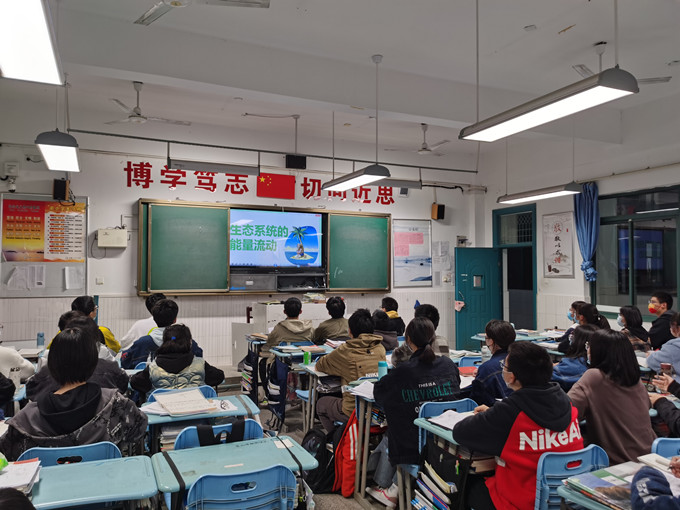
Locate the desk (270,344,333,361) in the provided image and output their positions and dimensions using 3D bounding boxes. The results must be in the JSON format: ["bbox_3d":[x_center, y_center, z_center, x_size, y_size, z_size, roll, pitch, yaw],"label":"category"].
[{"bbox_3d":[-0.363,1.342,5.332,0.610,0.745,0.410,1,-2,-24],"label":"desk"}]

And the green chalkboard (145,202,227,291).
[{"bbox_3d":[-2.177,-0.092,7.724,1.140,1.240,0.050,1,-2,-25],"label":"green chalkboard"}]

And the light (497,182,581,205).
[{"bbox_3d":[2.653,-0.816,7.125,0.300,0.130,1.206,1,-2,-24],"label":"light"}]

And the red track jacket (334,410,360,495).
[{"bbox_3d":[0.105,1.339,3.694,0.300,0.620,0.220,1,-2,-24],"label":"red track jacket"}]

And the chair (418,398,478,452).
[{"bbox_3d":[0.513,1.267,3.227,0.420,0.820,0.480,1,-2,-25],"label":"chair"}]

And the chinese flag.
[{"bbox_3d":[-0.978,-1.073,8.295,0.592,0.368,0.020,1,-2,-24],"label":"chinese flag"}]

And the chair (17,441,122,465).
[{"bbox_3d":[-1.244,1.232,2.454,0.420,0.820,0.480,1,-2,-25],"label":"chair"}]

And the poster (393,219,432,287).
[{"bbox_3d":[1.269,-0.022,9.249,0.772,1.169,0.030,1,-2,-24],"label":"poster"}]

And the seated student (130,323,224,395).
[{"bbox_3d":[-1.117,1.086,3.707,0.600,1.210,0.720,1,-2,-25],"label":"seated student"}]

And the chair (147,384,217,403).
[{"bbox_3d":[-1.070,1.236,3.490,0.420,0.810,0.470,1,-2,-26],"label":"chair"}]

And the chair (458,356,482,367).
[{"bbox_3d":[1.150,1.293,4.756,0.420,0.810,0.470,1,-2,-24],"label":"chair"}]

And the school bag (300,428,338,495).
[{"bbox_3d":[-0.158,1.428,3.830,0.320,0.460,0.240,-1,-3,31],"label":"school bag"}]

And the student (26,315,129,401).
[{"bbox_3d":[-1.673,1.021,3.401,0.550,1.240,0.700,1,-2,-24],"label":"student"}]

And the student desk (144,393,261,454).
[{"bbox_3d":[-0.818,1.254,3.087,0.610,0.745,0.410,1,-2,-22],"label":"student desk"}]

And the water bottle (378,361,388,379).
[{"bbox_3d":[0.289,0.801,3.528,0.064,0.182,0.064,0,-2,0],"label":"water bottle"}]

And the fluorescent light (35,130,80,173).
[{"bbox_3d":[-2.533,-0.924,4.829,0.300,0.120,1.240,1,-2,-24],"label":"fluorescent light"}]

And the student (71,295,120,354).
[{"bbox_3d":[-2.465,1.053,5.237,0.580,1.300,0.720,1,-2,-9],"label":"student"}]

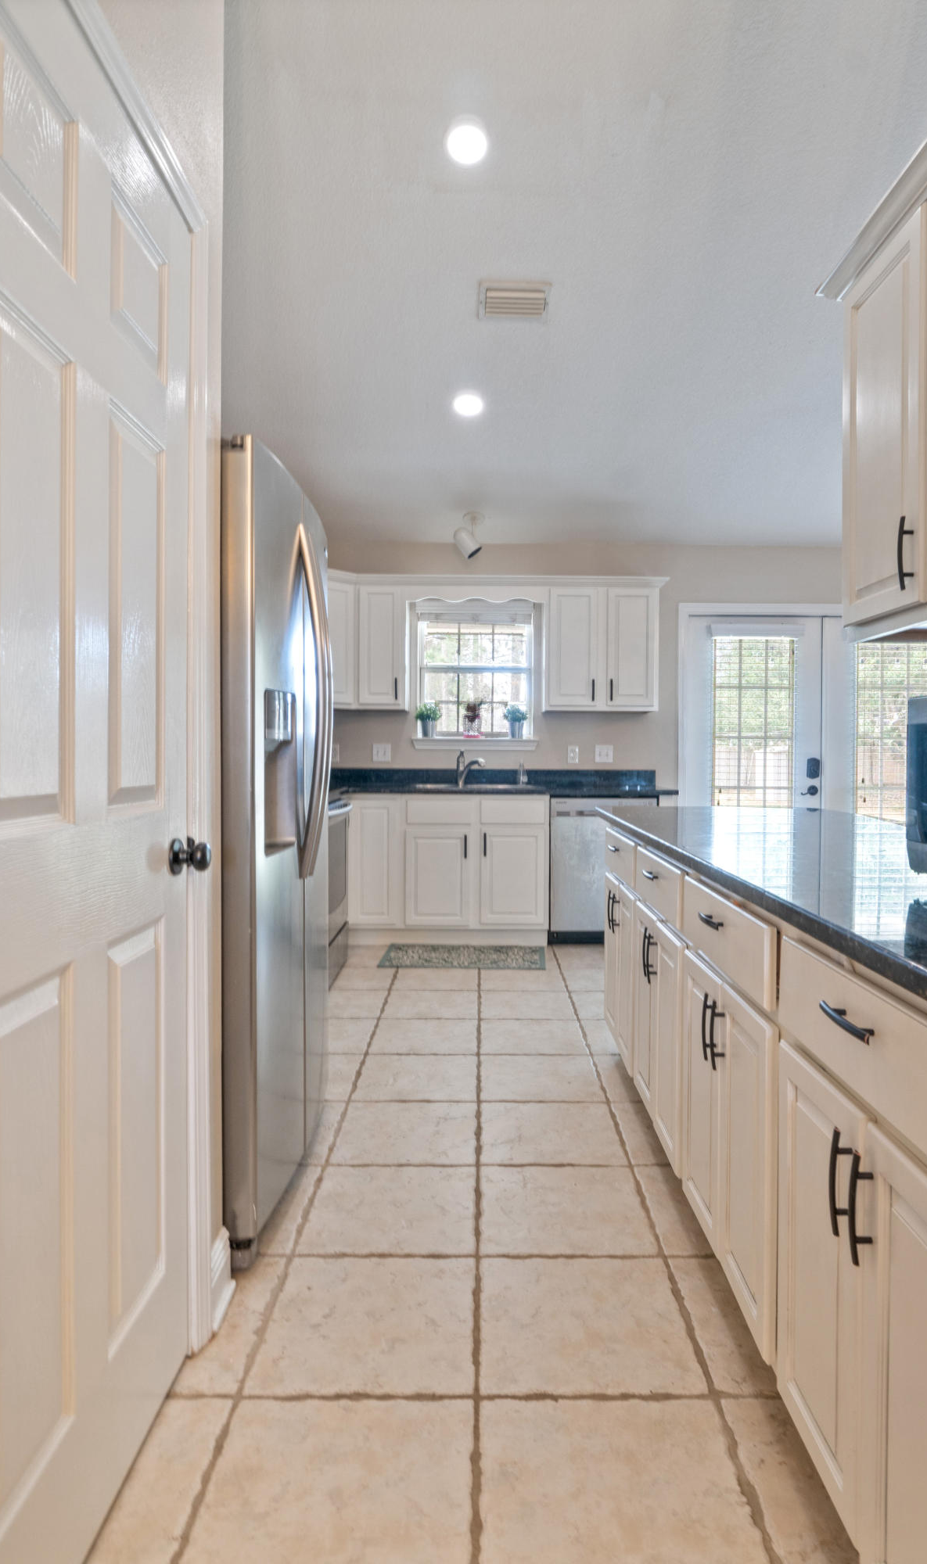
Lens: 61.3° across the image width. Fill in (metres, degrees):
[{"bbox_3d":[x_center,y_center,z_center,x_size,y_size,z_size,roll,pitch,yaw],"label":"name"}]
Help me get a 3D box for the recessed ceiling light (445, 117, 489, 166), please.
[{"bbox_3d":[0.013,-2.231,2.730,0.160,0.030,0.160,0,-18,1],"label":"recessed ceiling light"}]

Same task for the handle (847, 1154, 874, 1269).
[{"bbox_3d":[0.468,0.502,0.918,0.032,0.135,0.011,0,1,1],"label":"handle"}]

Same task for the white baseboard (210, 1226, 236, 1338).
[{"bbox_3d":[-0.497,1.004,1.590,0.027,0.130,0.150,0,2,1],"label":"white baseboard"}]

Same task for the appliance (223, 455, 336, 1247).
[{"bbox_3d":[-0.780,0.147,2.130,0.850,1.780,0.890,0,1,1],"label":"appliance"}]

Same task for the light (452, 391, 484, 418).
[{"bbox_3d":[0.024,-1.870,3.880,0.160,0.030,0.160,0,-18,1],"label":"light"}]

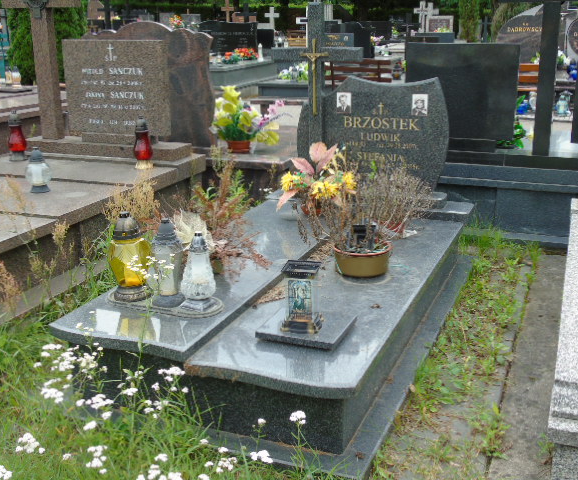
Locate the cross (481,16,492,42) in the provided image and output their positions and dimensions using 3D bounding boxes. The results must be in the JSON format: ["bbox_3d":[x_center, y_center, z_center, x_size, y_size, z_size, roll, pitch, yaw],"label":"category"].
[{"bbox_3d":[6.404,-6.743,23.867,0.410,0.901,0.100,6,19,22],"label":"cross"}]

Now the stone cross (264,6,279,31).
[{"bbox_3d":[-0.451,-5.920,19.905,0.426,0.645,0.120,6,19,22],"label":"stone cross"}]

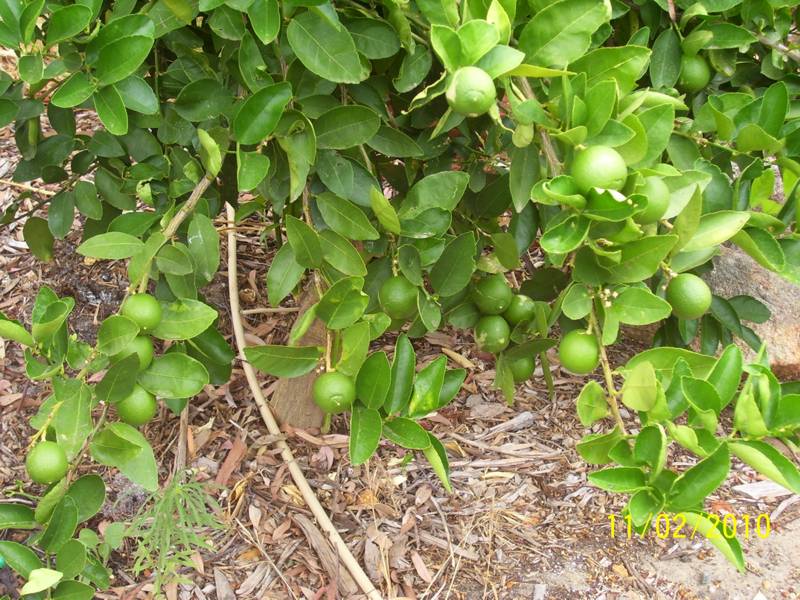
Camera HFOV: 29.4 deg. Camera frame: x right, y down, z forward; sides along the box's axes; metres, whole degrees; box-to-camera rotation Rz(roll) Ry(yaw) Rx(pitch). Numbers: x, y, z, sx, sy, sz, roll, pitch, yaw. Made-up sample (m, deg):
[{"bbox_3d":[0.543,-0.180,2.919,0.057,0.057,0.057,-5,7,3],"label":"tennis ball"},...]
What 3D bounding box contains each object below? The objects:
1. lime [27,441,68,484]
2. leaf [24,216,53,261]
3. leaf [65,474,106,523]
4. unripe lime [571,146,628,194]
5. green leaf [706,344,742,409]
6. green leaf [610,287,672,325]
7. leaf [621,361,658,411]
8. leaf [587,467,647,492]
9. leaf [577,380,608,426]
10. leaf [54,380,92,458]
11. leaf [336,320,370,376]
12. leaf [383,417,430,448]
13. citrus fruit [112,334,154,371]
[{"bbox_3d":[-0.398,0.183,1.720,0.047,0.049,0.047,0,25,0],"label":"lime"},{"bbox_3d":[-0.414,-0.069,1.750,0.033,0.012,0.057,-17,73,-5],"label":"leaf"},{"bbox_3d":[-0.342,0.217,1.660,0.042,0.013,0.063,37,69,8],"label":"leaf"},{"bbox_3d":[0.194,-0.124,1.480,0.053,0.054,0.053,0,28,0],"label":"unripe lime"},{"bbox_3d":[0.363,0.085,1.700,0.035,0.014,0.080,23,68,-7],"label":"green leaf"},{"bbox_3d":[0.247,0.007,1.560,0.063,0.013,0.041,6,66,2],"label":"green leaf"},{"bbox_3d":[0.246,0.088,1.570,0.038,0.054,0.015,15,9,10],"label":"leaf"},{"bbox_3d":[0.233,0.191,1.620,0.066,0.014,0.033,8,49,-9],"label":"leaf"},{"bbox_3d":[0.213,0.115,1.701,0.034,0.053,0.014,4,-16,23],"label":"leaf"},{"bbox_3d":[-0.348,0.126,1.620,0.043,0.088,0.015,11,-12,2],"label":"leaf"},{"bbox_3d":[-0.053,0.056,1.750,0.039,0.069,0.018,27,-4,19],"label":"leaf"},{"bbox_3d":[0.007,0.148,1.689,0.057,0.011,0.034,22,62,12],"label":"leaf"},{"bbox_3d":[-0.300,0.058,1.720,0.046,0.048,0.046,0,28,0],"label":"citrus fruit"}]

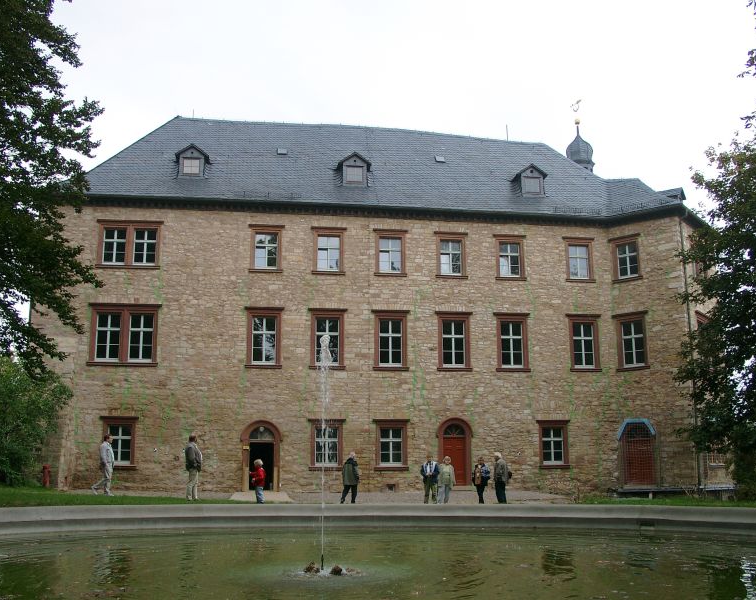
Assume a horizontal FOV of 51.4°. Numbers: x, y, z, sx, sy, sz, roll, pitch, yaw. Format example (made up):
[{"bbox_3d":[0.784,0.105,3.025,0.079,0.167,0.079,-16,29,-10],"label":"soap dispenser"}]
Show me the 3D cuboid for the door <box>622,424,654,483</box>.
[{"bbox_3d":[11.500,6.829,34.691,1.546,2.611,0.300,-10,-14,44],"label":"door"}]

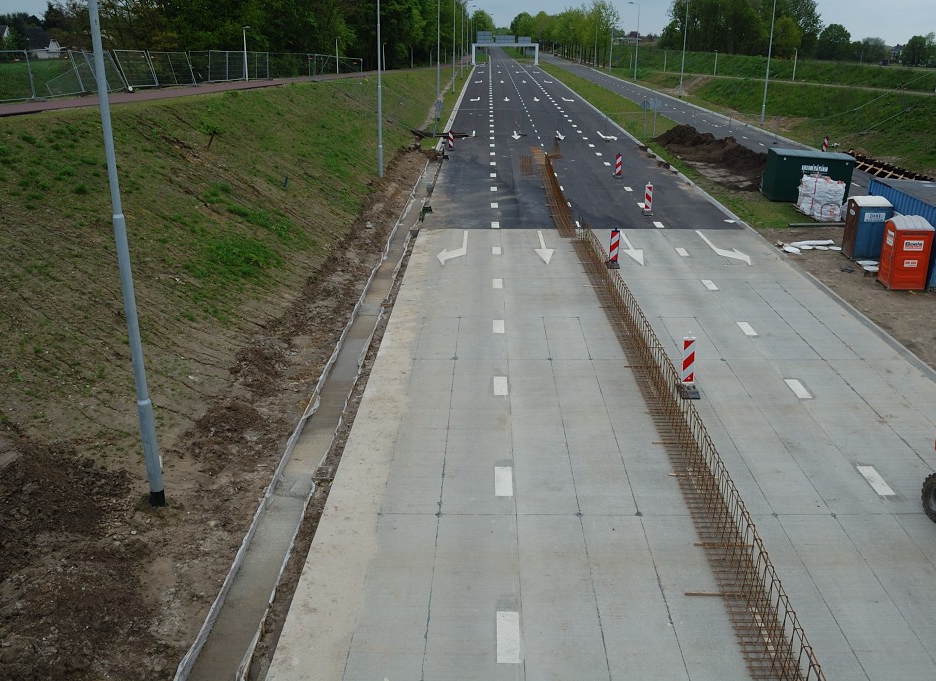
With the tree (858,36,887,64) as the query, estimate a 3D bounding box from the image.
[{"bbox_3d":[108.056,-77.336,205.000,6.880,7.310,6.880,10,22,24],"label":"tree"}]

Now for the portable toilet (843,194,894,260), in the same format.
[{"bbox_3d":[14.850,-4.195,28.489,1.200,2.300,1.150,2,20,5],"label":"portable toilet"}]

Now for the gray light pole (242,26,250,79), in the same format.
[{"bbox_3d":[-16.142,-20.943,56.000,0.550,3.950,0.250,1,20,1],"label":"gray light pole"}]

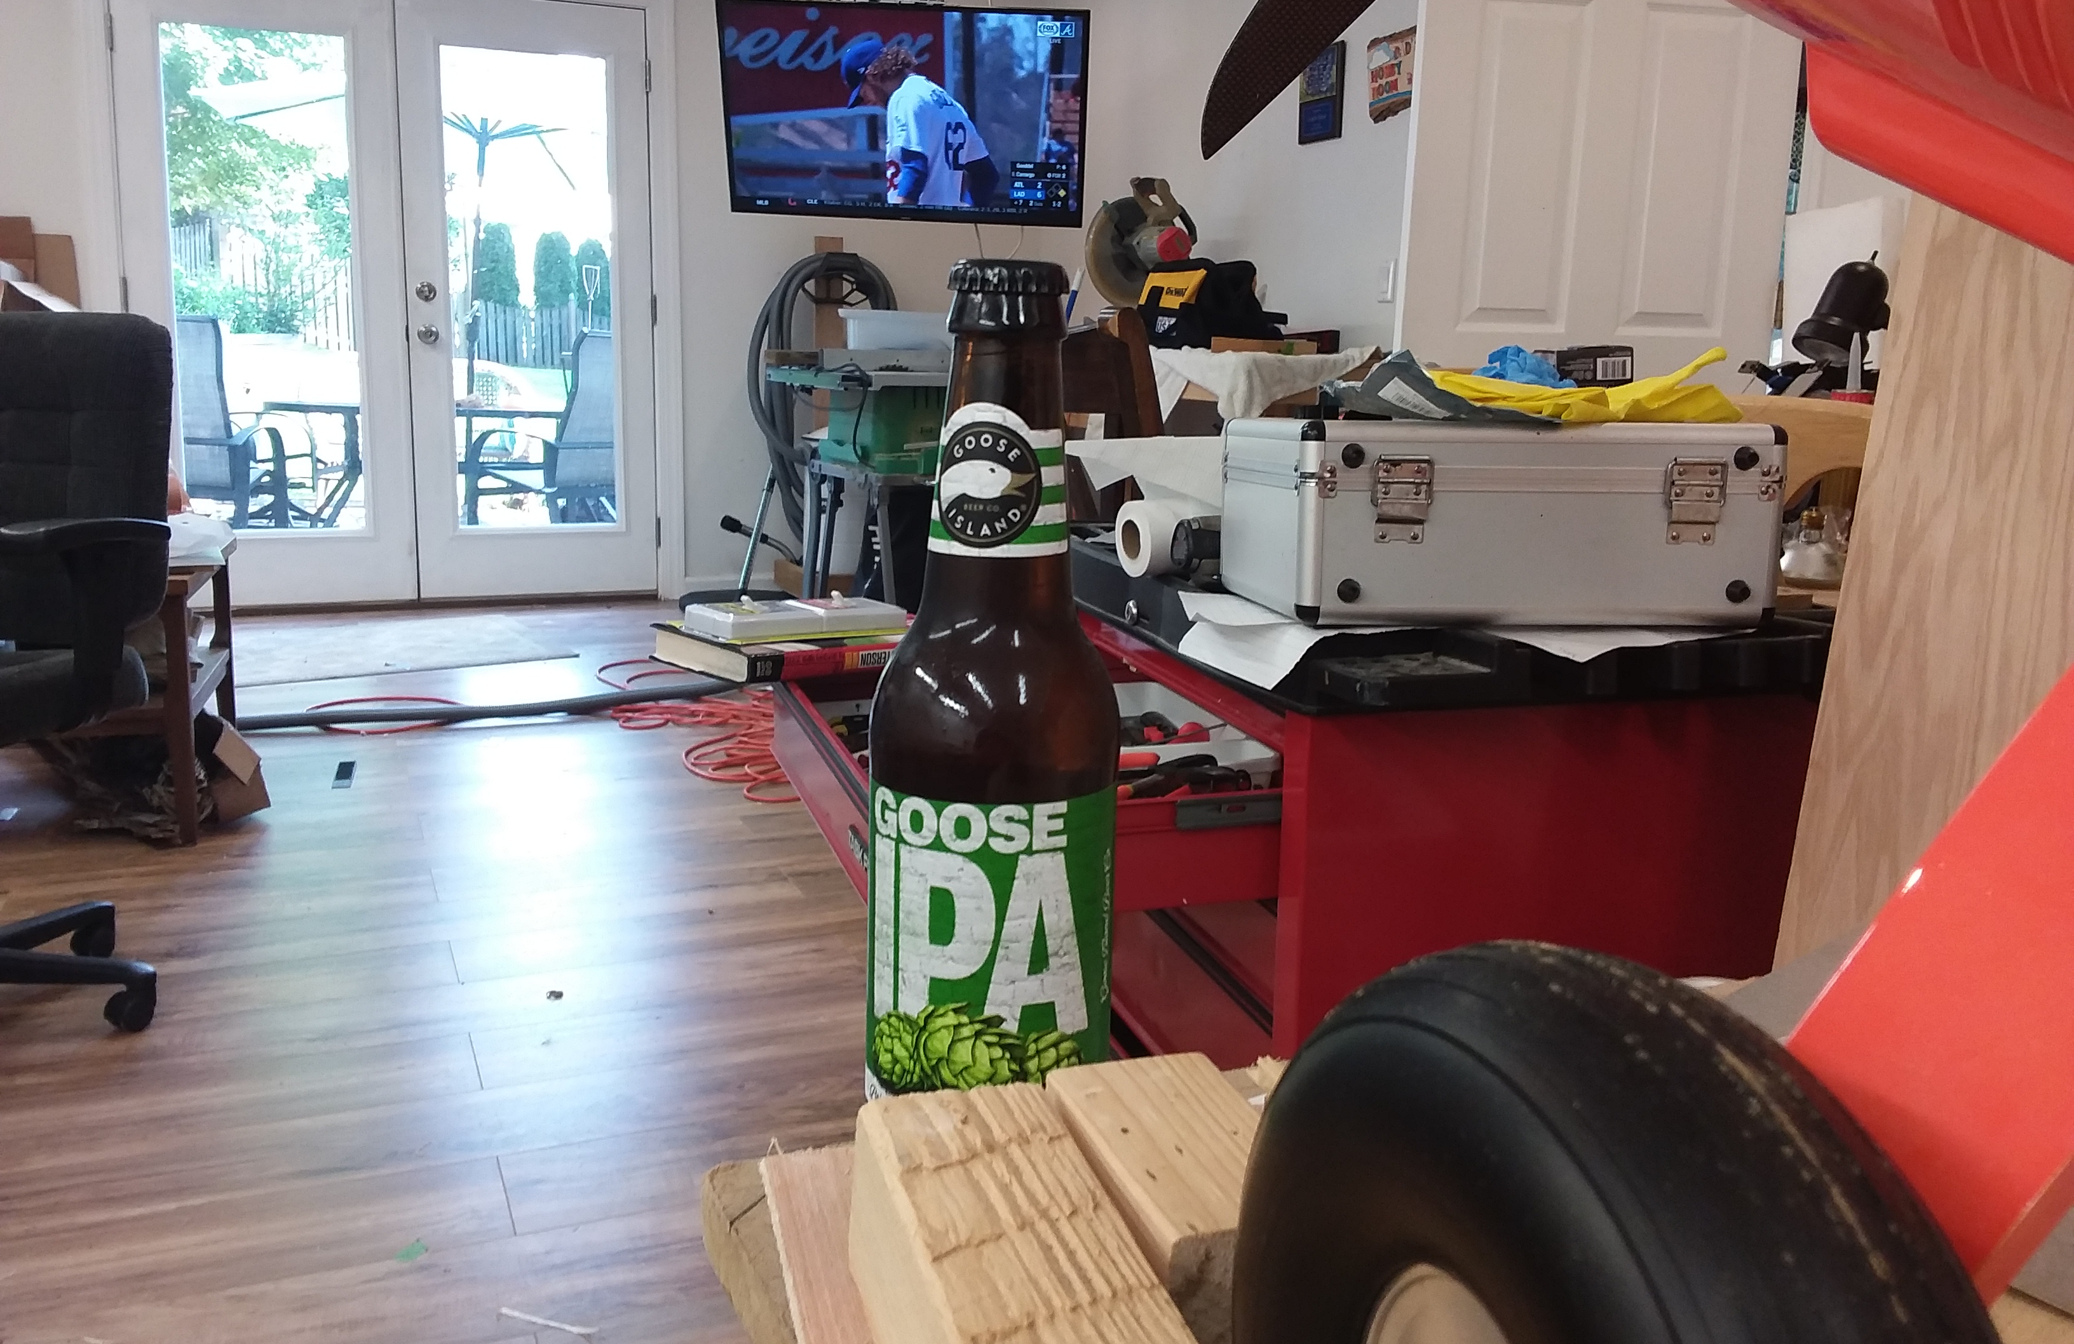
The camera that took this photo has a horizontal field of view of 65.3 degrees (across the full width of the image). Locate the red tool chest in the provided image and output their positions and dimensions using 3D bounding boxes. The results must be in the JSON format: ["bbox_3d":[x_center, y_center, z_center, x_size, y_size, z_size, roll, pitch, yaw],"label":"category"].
[{"bbox_3d":[0.159,0.293,1.517,0.747,0.770,0.660,-2,12,-17],"label":"red tool chest"}]

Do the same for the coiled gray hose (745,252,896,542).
[{"bbox_3d":[-0.764,-0.974,5.928,0.580,1.120,0.200,-4,12,-24],"label":"coiled gray hose"}]

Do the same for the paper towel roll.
[{"bbox_3d":[0.204,-0.129,1.544,0.250,0.071,0.071,-4,13,-25],"label":"paper towel roll"}]

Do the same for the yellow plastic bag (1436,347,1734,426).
[{"bbox_3d":[0.432,-0.228,1.290,0.220,0.058,0.160,0,12,-7],"label":"yellow plastic bag"}]

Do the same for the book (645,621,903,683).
[{"bbox_3d":[-0.213,-0.029,1.537,0.242,0.028,0.168,-8,15,-41],"label":"book"}]

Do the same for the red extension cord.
[{"bbox_3d":[-1.109,0.114,4.033,1.351,0.040,1.607,-4,13,-24],"label":"red extension cord"}]

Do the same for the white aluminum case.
[{"bbox_3d":[0.368,-0.131,1.345,0.369,0.153,0.272,0,9,-7],"label":"white aluminum case"}]

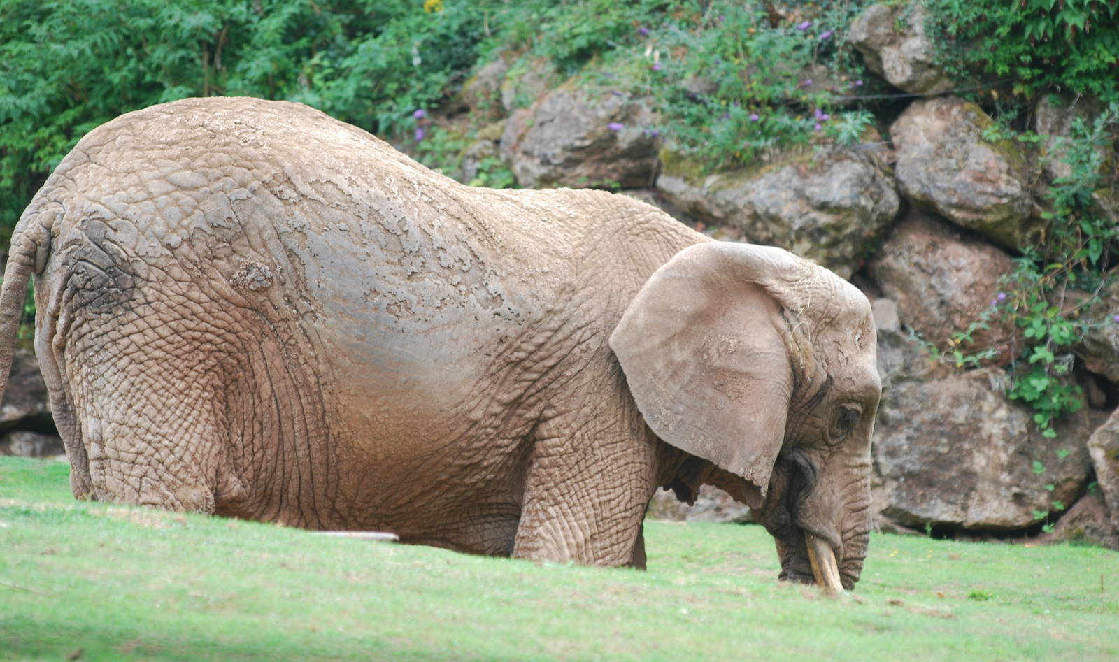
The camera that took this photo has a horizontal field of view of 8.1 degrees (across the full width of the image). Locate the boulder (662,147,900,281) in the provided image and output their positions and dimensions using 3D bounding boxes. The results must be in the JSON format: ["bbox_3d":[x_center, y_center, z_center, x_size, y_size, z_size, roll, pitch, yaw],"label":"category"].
[{"bbox_3d":[1.110,-0.604,40.300,1.230,0.675,0.850,0,1,6],"label":"boulder"}]

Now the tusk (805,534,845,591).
[{"bbox_3d":[1.090,0.955,32.600,0.120,0.250,0.085,-18,3,-17],"label":"tusk"}]

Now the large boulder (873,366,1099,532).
[{"bbox_3d":[2.132,0.586,39.700,1.128,0.822,0.850,0,1,6],"label":"large boulder"}]

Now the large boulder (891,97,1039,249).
[{"bbox_3d":[2.060,-0.803,40.300,0.750,0.772,0.700,0,1,6],"label":"large boulder"}]

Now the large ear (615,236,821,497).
[{"bbox_3d":[0.626,0.153,32.400,0.880,1.030,0.280,0,1,-20],"label":"large ear"}]

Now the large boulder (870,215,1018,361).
[{"bbox_3d":[1.939,-0.214,40.000,0.745,0.736,0.700,0,1,6],"label":"large boulder"}]

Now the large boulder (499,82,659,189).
[{"bbox_3d":[0.102,-1.011,41.000,0.822,0.551,0.650,0,1,6],"label":"large boulder"}]

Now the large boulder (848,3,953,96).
[{"bbox_3d":[1.755,-1.449,40.800,0.539,0.481,0.500,0,1,6],"label":"large boulder"}]

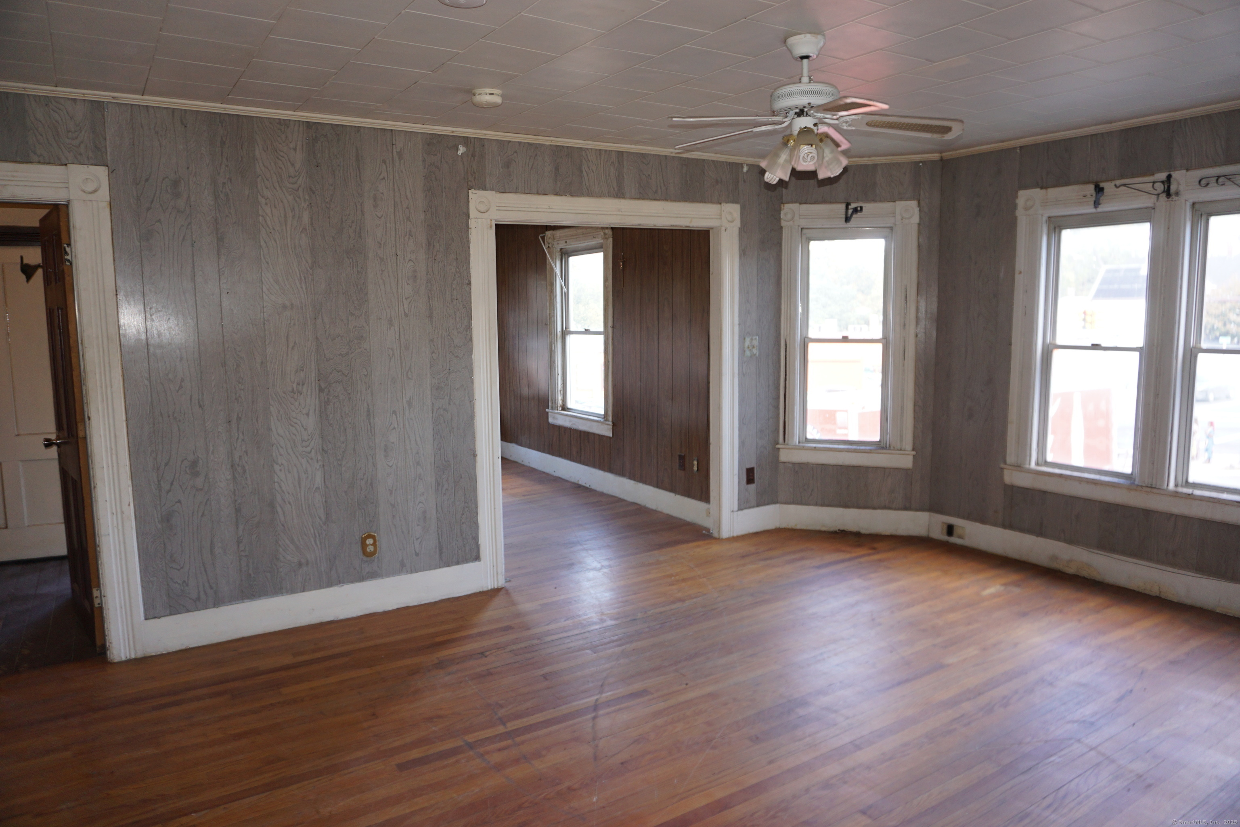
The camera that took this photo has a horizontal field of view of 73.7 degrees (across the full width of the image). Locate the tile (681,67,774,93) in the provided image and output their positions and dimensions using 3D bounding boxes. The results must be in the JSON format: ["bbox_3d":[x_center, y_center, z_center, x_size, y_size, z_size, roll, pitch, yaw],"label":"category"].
[{"bbox_3d":[0.448,-1.337,3.316,0.305,0.018,0.305,-5,9,-33],"label":"tile"}]

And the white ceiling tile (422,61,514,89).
[{"bbox_3d":[-0.589,-1.322,3.242,0.303,0.016,0.303,-5,9,-33],"label":"white ceiling tile"}]

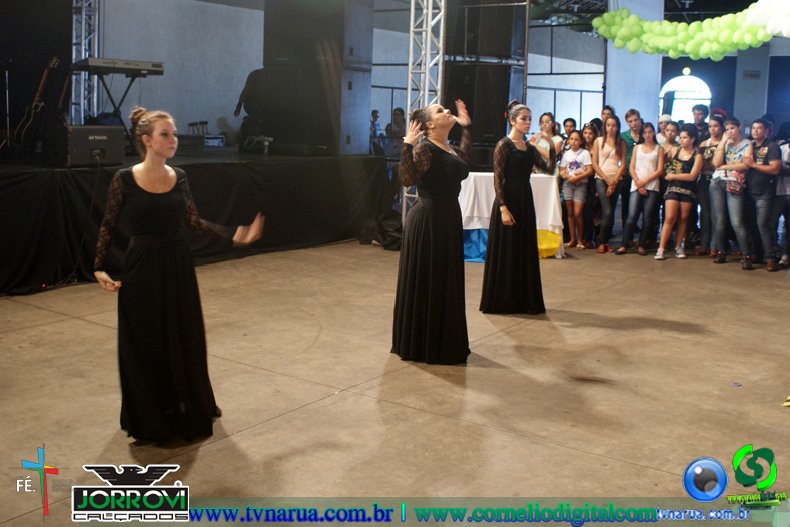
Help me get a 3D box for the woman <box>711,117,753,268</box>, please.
[{"bbox_3d":[3.764,-0.793,9.575,0.480,1.658,0.380,9,13,36],"label":"woman"}]

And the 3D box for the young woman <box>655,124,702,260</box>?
[{"bbox_3d":[3.446,-0.868,10.301,0.500,1.610,0.420,8,11,29],"label":"young woman"}]

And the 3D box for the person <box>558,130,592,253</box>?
[{"bbox_3d":[2.243,-0.921,10.606,0.410,1.439,0.320,4,11,14],"label":"person"}]

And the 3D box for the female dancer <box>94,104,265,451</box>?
[{"bbox_3d":[-1.076,0.033,4.225,0.780,1.600,0.520,-4,11,-30],"label":"female dancer"}]

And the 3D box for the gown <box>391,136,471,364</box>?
[{"bbox_3d":[0.251,-0.118,5.638,0.520,1.450,0.540,8,11,32],"label":"gown"}]

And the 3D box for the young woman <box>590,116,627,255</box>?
[{"bbox_3d":[2.568,-0.952,10.296,0.440,1.633,0.340,5,11,16],"label":"young woman"}]

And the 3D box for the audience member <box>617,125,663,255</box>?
[{"bbox_3d":[2.953,-0.897,10.294,0.500,1.553,0.360,6,11,23],"label":"audience member"}]

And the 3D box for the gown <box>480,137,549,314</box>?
[{"bbox_3d":[0.998,-0.315,7.061,0.600,1.435,0.520,-1,11,-14],"label":"gown"}]

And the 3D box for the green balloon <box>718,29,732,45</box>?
[{"bbox_3d":[4.556,-3.130,11.800,0.200,0.215,0.200,2,10,0],"label":"green balloon"}]

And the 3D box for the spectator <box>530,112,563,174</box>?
[{"bbox_3d":[1.921,-1.142,11.236,0.460,1.630,0.360,4,10,11],"label":"spectator"}]

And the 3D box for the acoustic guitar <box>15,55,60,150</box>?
[{"bbox_3d":[-3.749,-1.683,8.950,0.120,1.020,0.390,34,25,27],"label":"acoustic guitar"}]

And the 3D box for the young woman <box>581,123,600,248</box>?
[{"bbox_3d":[2.503,-0.996,10.962,0.440,1.570,0.340,4,10,11],"label":"young woman"}]

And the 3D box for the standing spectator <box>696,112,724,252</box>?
[{"bbox_3d":[3.938,-0.956,10.689,0.470,1.690,0.350,6,10,22],"label":"standing spectator"}]

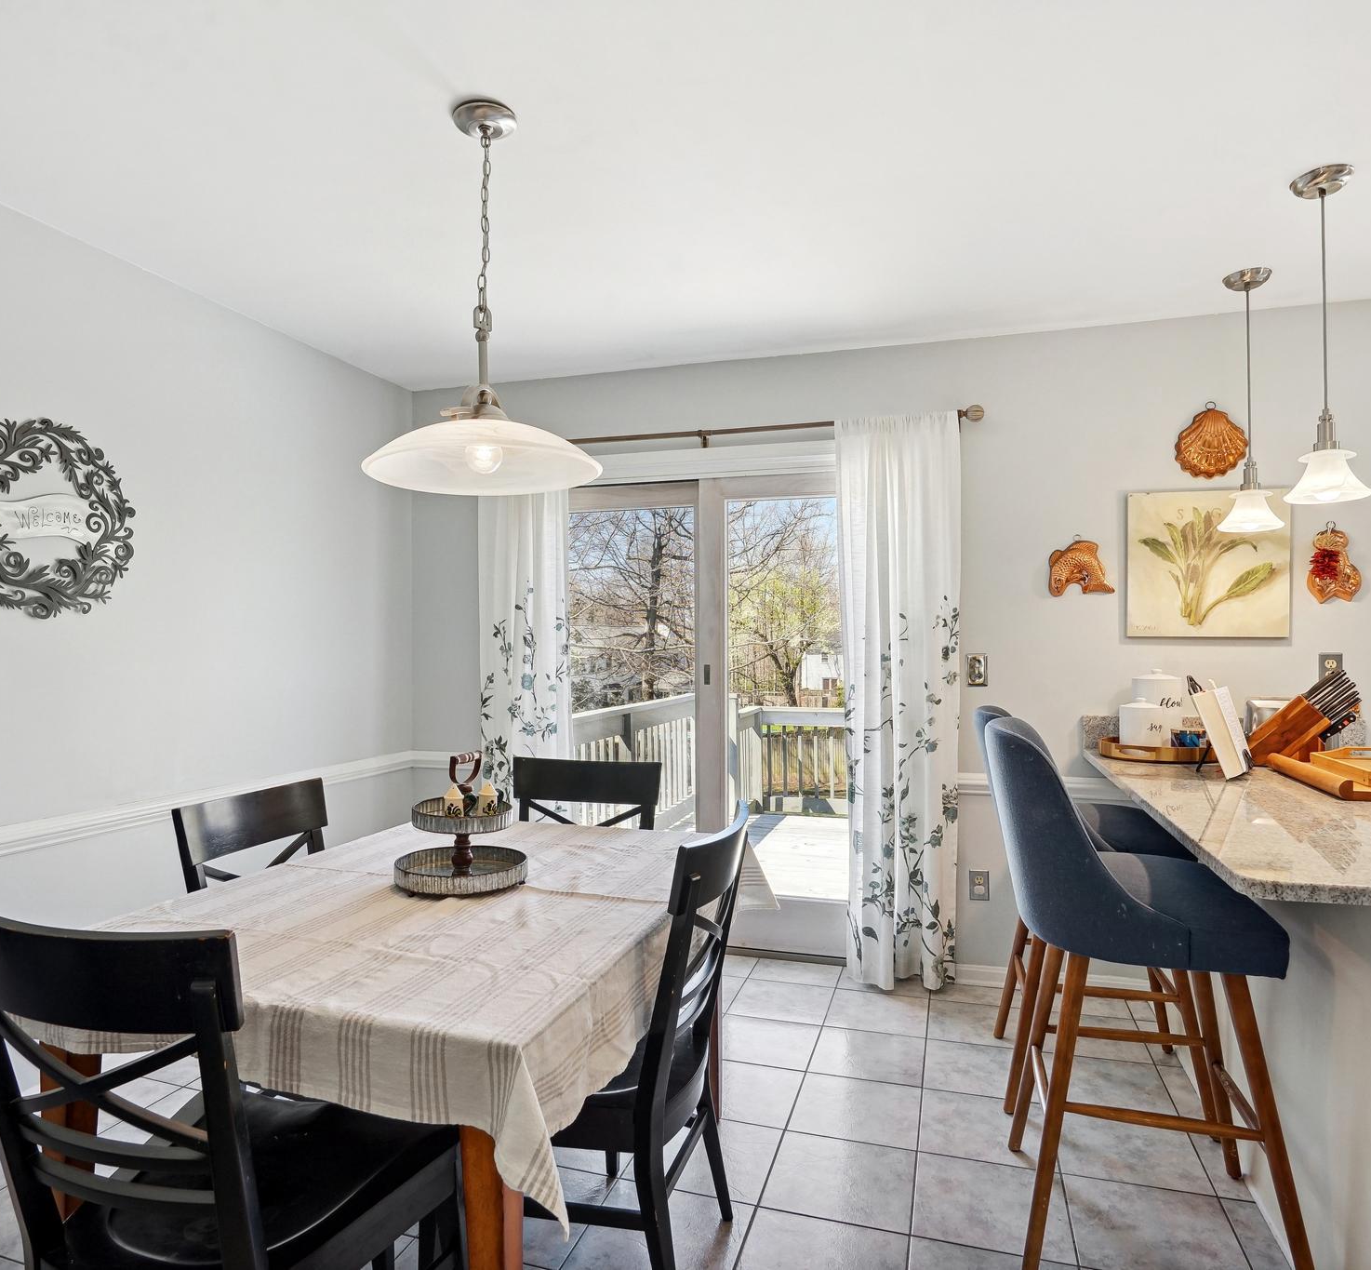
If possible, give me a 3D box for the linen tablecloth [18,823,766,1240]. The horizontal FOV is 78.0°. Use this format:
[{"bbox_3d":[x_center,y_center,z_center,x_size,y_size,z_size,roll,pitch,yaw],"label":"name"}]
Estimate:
[{"bbox_3d":[-0.481,0.658,1.850,1.110,0.250,1.350,0,-1,18],"label":"linen tablecloth"}]

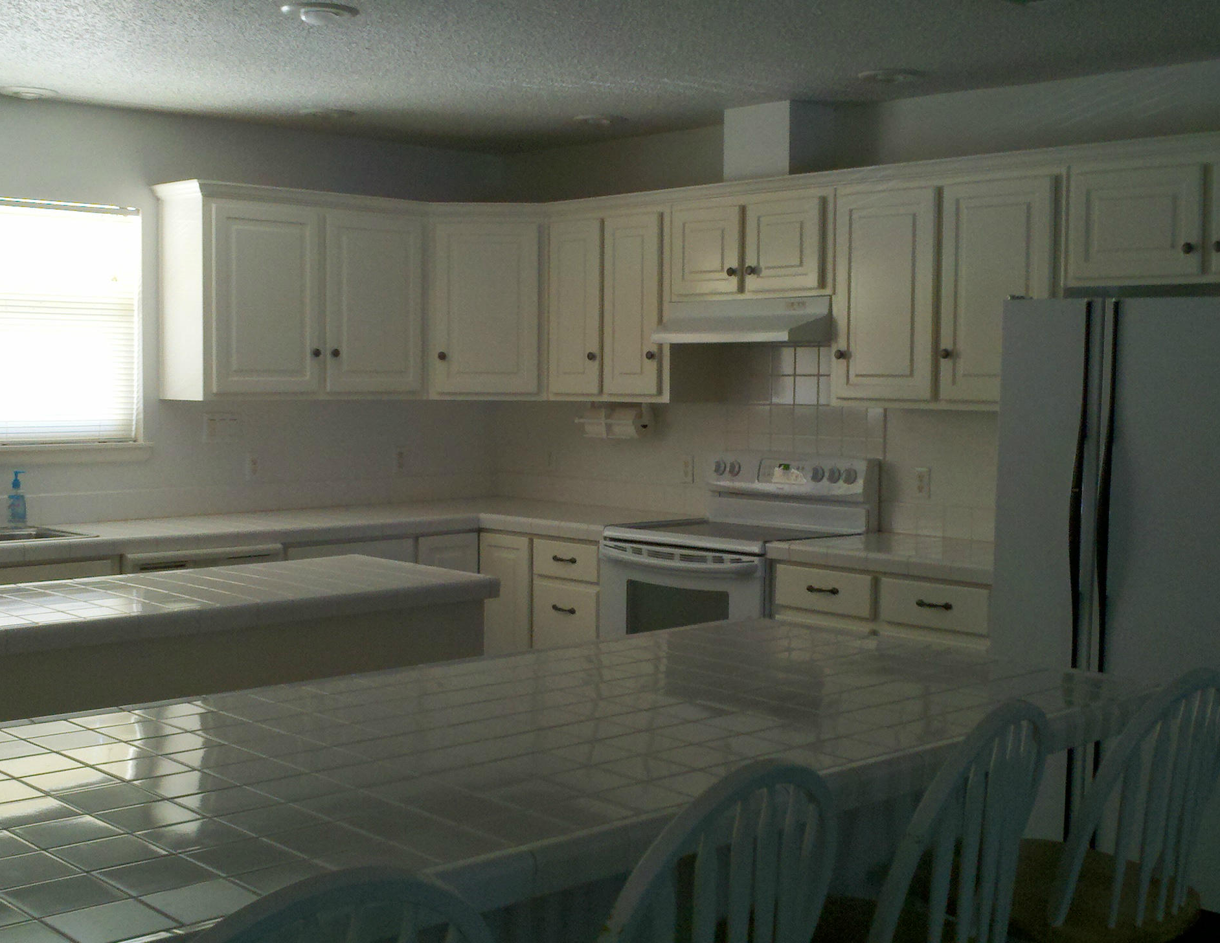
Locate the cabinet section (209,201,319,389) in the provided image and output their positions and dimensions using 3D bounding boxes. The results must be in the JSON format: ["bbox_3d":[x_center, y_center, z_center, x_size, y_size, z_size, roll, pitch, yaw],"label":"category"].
[{"bbox_3d":[-1.446,-0.671,5.317,0.315,0.717,0.482,4,5,45],"label":"cabinet section"}]

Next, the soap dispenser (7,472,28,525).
[{"bbox_3d":[-2.195,0.095,4.944,0.062,0.209,0.048,-3,5,-44],"label":"soap dispenser"}]

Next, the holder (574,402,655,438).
[{"bbox_3d":[0.017,-0.212,5.610,0.140,0.140,0.310,-3,5,-44],"label":"holder"}]

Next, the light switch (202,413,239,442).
[{"bbox_3d":[-1.575,-0.175,5.397,0.160,0.115,0.016,-3,5,-39],"label":"light switch"}]

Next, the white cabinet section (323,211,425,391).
[{"bbox_3d":[-1.088,-0.706,5.677,0.315,0.740,0.498,4,5,45],"label":"white cabinet section"}]

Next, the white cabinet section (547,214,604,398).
[{"bbox_3d":[-0.040,-0.695,5.755,0.325,0.732,0.315,4,5,45],"label":"white cabinet section"}]

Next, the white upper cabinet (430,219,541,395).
[{"bbox_3d":[-0.524,-0.687,5.813,0.463,0.720,0.309,1,4,1],"label":"white upper cabinet"}]

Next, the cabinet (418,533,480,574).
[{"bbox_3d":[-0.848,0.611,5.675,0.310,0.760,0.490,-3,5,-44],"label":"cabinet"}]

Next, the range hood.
[{"bbox_3d":[0.578,-0.566,5.054,0.463,0.167,0.739,-3,5,-44],"label":"range hood"}]

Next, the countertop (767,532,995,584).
[{"bbox_3d":[1.100,0.293,4.554,0.625,0.065,0.830,-3,5,-44],"label":"countertop"}]

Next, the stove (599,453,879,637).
[{"bbox_3d":[0.478,0.527,5.058,0.670,1.170,0.750,-3,5,-44],"label":"stove"}]

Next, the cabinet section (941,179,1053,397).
[{"bbox_3d":[1.346,-0.580,4.387,0.396,0.705,0.315,4,5,45],"label":"cabinet section"}]

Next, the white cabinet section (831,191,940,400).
[{"bbox_3d":[1.046,-0.608,4.683,0.410,0.719,0.315,4,5,45],"label":"white cabinet section"}]

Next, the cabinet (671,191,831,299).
[{"bbox_3d":[0.636,-0.836,5.080,0.321,0.368,0.739,-3,5,-44],"label":"cabinet"}]

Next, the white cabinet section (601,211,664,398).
[{"bbox_3d":[0.202,-0.674,5.516,0.334,0.730,0.315,4,5,45],"label":"white cabinet section"}]

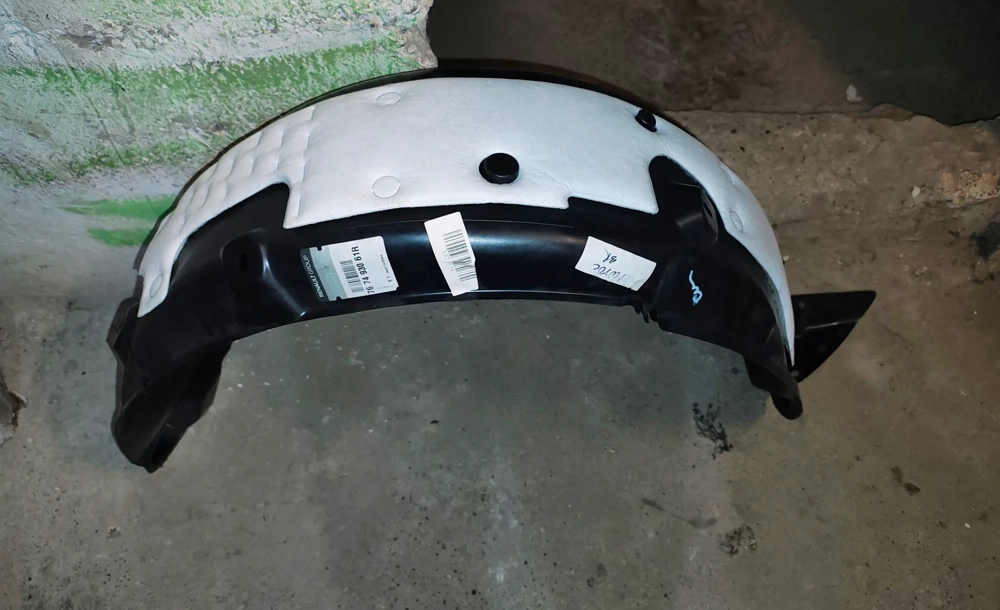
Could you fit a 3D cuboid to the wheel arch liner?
[{"bbox_3d":[0.002,-0.032,0.742,0.855,0.345,0.250,-3,56,-2],"label":"wheel arch liner"}]

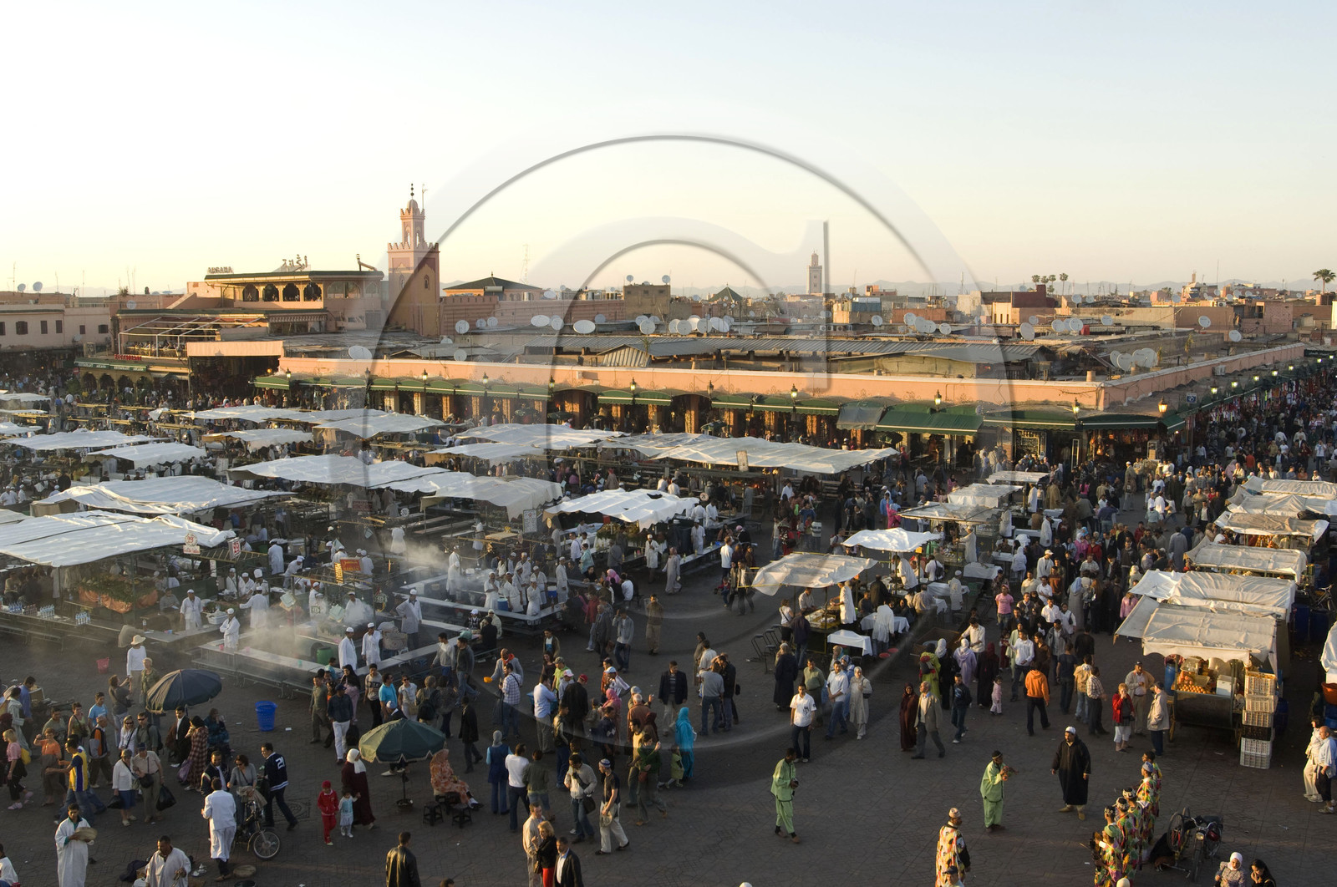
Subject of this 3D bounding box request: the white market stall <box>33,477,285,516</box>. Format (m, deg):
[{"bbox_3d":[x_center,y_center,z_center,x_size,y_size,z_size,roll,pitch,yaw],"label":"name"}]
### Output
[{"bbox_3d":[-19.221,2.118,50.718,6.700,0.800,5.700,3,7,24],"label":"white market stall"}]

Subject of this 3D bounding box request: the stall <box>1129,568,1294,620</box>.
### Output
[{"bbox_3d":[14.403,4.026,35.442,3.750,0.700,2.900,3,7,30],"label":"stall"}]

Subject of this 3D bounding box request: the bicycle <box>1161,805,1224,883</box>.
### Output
[{"bbox_3d":[9.318,6.996,23.470,0.800,1.000,1.550,3,7,28],"label":"bicycle"}]

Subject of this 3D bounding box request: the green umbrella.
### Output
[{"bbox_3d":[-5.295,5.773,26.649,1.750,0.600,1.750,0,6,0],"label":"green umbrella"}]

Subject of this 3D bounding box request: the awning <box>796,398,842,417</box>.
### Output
[{"bbox_3d":[9.872,-2.376,87.314,3.050,1.050,0.900,4,7,33],"label":"awning"}]

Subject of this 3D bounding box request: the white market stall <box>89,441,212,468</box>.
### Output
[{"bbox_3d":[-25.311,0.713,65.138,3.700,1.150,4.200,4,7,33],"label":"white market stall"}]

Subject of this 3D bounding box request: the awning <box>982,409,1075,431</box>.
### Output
[{"bbox_3d":[21.548,-1.436,79.509,5.600,1.050,1.100,4,7,33],"label":"awning"}]

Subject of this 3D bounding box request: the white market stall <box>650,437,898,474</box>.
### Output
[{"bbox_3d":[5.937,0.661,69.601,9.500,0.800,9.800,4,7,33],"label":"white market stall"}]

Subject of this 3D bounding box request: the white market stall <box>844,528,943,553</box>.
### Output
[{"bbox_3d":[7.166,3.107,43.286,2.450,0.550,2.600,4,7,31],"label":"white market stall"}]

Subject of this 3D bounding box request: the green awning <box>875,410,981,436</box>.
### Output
[{"bbox_3d":[16.243,-1.183,82.772,6.600,1.250,1.400,4,7,33],"label":"green awning"}]

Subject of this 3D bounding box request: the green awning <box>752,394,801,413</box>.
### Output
[{"bbox_3d":[6.842,-2.526,84.167,3.050,0.950,0.950,4,8,35],"label":"green awning"}]

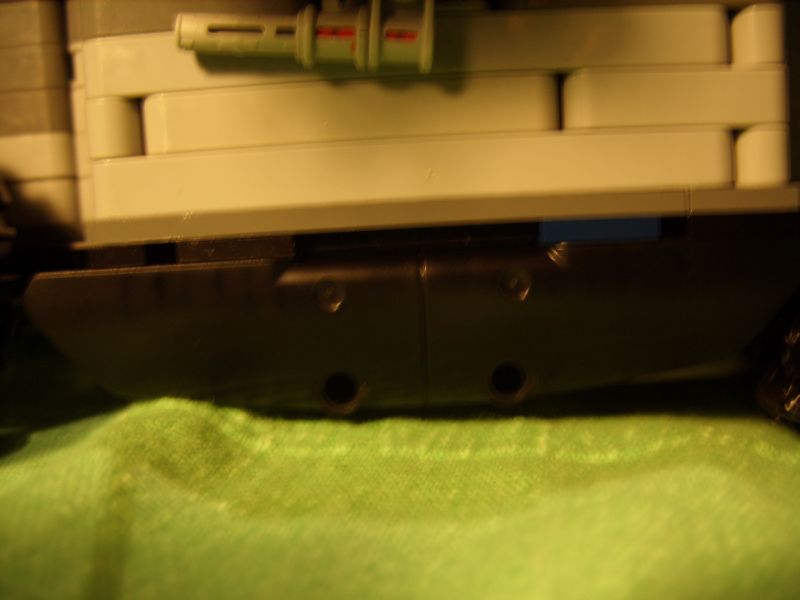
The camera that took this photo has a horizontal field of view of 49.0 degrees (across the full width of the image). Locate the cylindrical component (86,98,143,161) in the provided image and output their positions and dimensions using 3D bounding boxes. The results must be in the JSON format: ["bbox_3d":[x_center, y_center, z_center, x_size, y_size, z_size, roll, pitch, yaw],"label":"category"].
[{"bbox_3d":[-0.039,-0.023,0.120,0.007,0.008,0.008,-3,3,-1],"label":"cylindrical component"}]

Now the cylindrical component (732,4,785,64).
[{"bbox_3d":[0.050,-0.036,0.122,0.007,0.008,0.008,-3,3,-1],"label":"cylindrical component"}]

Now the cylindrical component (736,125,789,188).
[{"bbox_3d":[0.050,-0.020,0.122,0.007,0.008,0.008,-3,3,-1],"label":"cylindrical component"}]

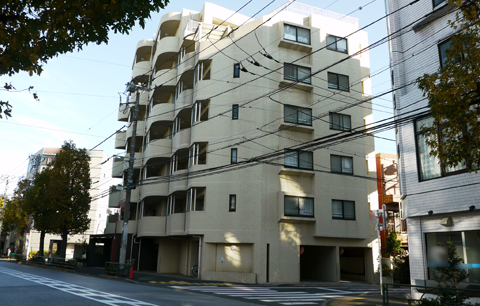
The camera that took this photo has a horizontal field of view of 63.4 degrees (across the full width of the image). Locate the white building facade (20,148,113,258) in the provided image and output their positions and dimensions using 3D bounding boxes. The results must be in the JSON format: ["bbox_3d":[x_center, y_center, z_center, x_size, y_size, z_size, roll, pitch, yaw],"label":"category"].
[{"bbox_3d":[-27.431,7.899,61.825,12.000,16.600,7.000,2,-15,0],"label":"white building facade"}]

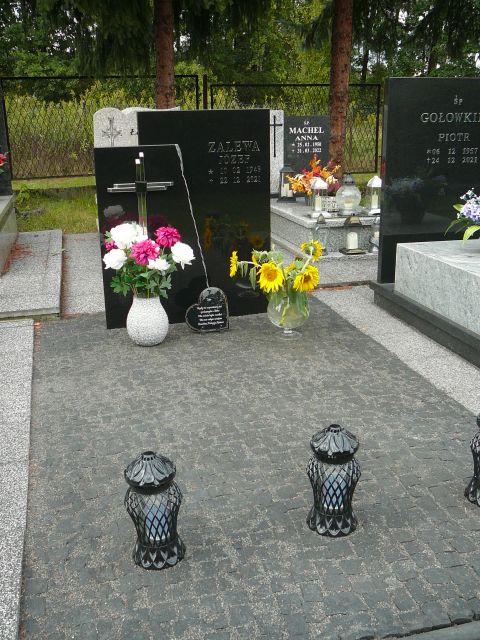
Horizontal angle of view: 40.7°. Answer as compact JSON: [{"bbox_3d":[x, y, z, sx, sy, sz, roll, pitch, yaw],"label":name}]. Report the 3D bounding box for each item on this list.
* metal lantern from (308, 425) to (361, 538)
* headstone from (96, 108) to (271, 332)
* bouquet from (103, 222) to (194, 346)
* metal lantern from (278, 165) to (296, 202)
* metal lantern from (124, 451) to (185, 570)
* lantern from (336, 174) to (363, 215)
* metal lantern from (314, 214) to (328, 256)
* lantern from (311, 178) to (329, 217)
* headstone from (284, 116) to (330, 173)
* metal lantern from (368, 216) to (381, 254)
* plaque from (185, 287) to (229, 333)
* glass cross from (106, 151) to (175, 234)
[{"bbox_3d":[0.282,0.467,1.940,0.160,0.318,0.160,-1,16,0],"label":"metal lantern"},{"bbox_3d":[-0.352,-0.650,4.168,1.107,1.330,0.140,-5,19,-12],"label":"headstone"},{"bbox_3d":[-0.483,-0.188,3.500,0.478,0.649,0.406,-5,17,-14],"label":"bouquet"},{"bbox_3d":[0.457,-1.327,6.274,0.155,0.324,0.155,-6,19,-15],"label":"metal lantern"},{"bbox_3d":[-0.259,0.579,1.978,0.170,0.382,0.170,-6,19,-15],"label":"metal lantern"},{"bbox_3d":[0.926,-1.062,5.460,0.207,0.317,0.207,-1,18,0],"label":"lantern"},{"bbox_3d":[0.594,-0.617,4.700,0.100,0.295,0.110,-5,17,-14],"label":"metal lantern"},{"bbox_3d":[0.610,-0.923,4.850,0.143,0.297,0.143,-5,17,-14],"label":"lantern"},{"bbox_3d":[0.661,-1.649,6.468,0.479,0.736,0.090,-6,19,-15],"label":"headstone"},{"bbox_3d":[1.138,-0.694,5.246,0.182,0.274,0.182,-6,19,-15],"label":"metal lantern"},{"bbox_3d":[-0.188,-0.061,3.700,0.233,0.242,0.040,-5,7,-14],"label":"plaque"},{"bbox_3d":[-0.592,-0.722,3.965,0.405,0.581,0.045,-5,19,-12],"label":"glass cross"}]

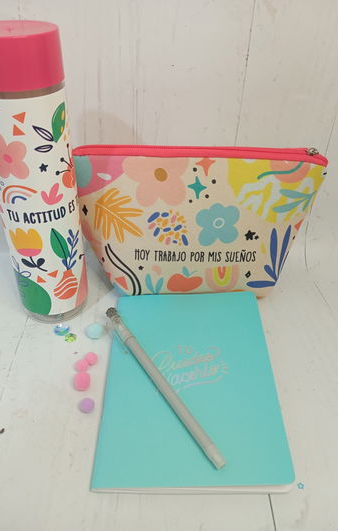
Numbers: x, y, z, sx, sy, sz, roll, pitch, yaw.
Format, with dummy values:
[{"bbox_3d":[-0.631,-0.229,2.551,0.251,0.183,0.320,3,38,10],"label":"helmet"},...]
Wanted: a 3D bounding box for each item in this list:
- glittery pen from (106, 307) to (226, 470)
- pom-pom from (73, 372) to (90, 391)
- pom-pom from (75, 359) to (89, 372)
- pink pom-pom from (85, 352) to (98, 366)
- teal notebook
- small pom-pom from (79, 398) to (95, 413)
[{"bbox_3d":[-0.008,0.081,0.313,0.009,0.009,0.155,-22,44,-23],"label":"glittery pen"},{"bbox_3d":[-0.064,0.085,0.315,0.013,0.012,0.013,-1,40,0],"label":"pom-pom"},{"bbox_3d":[-0.066,0.077,0.328,0.010,0.009,0.010,-1,40,0],"label":"pom-pom"},{"bbox_3d":[-0.060,0.073,0.333,0.010,0.009,0.010,-1,40,0],"label":"pink pom-pom"},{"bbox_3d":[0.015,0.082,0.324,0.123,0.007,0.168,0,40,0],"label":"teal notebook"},{"bbox_3d":[-0.057,0.098,0.302,0.010,0.010,0.010,-1,40,0],"label":"small pom-pom"}]

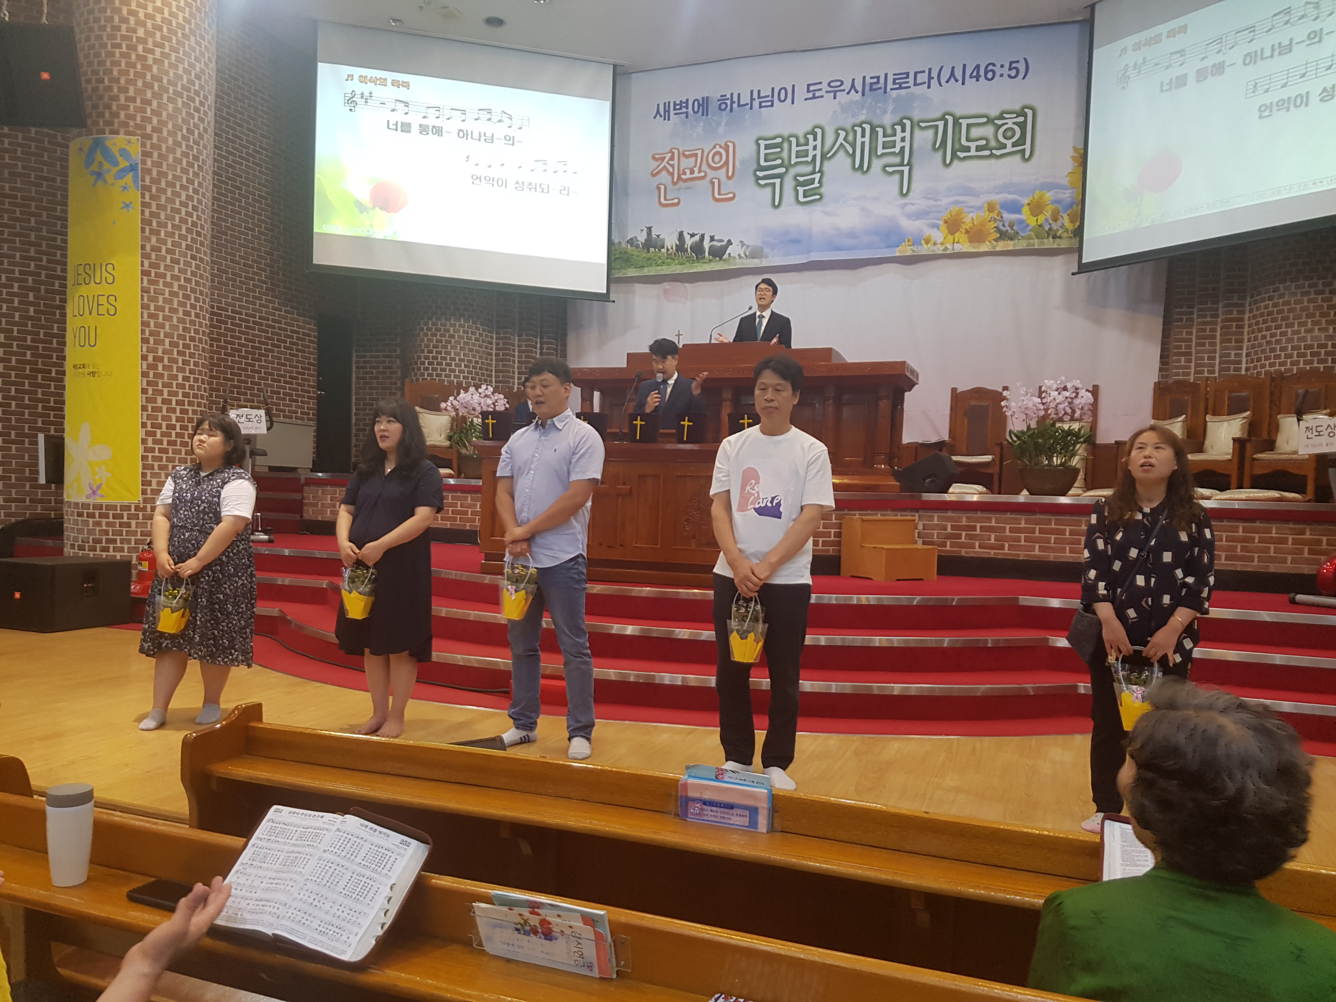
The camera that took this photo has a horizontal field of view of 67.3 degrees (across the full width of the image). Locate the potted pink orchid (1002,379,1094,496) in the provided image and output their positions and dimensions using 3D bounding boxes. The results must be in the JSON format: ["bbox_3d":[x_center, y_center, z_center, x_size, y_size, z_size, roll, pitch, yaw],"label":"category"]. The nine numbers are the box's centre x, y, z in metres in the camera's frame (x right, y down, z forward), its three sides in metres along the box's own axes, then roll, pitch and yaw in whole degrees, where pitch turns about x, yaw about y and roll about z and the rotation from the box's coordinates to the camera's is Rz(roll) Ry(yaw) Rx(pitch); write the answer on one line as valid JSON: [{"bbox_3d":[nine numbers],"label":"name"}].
[{"bbox_3d":[2.640,-0.440,6.990,0.600,0.810,0.550,2,2,18],"label":"potted pink orchid"}]

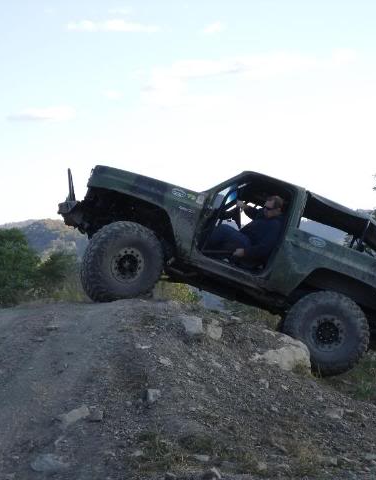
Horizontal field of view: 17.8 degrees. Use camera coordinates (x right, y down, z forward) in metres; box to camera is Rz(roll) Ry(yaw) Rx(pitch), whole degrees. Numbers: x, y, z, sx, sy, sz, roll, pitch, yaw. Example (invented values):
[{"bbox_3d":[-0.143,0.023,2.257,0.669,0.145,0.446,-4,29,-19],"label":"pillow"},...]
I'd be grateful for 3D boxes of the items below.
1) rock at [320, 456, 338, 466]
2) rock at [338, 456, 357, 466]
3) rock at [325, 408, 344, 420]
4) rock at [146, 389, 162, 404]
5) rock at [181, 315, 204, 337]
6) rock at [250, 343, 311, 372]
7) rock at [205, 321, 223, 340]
[{"bbox_3d":[1.004,1.572,8.531,0.127,0.060,0.102,0,-1,0],"label":"rock"},{"bbox_3d":[1.132,1.572,8.531,0.127,0.060,0.102,0,-1,0],"label":"rock"},{"bbox_3d":[1.359,1.618,11.144,0.185,0.096,0.148,0,-1,0],"label":"rock"},{"bbox_3d":[-0.294,1.372,10.534,0.140,0.129,0.112,0,-1,0],"label":"rock"},{"bbox_3d":[0.049,0.936,13.163,0.262,0.219,0.209,0,-1,0],"label":"rock"},{"bbox_3d":[1.044,1.326,13.561,0.669,0.281,0.535,0,-1,0],"label":"rock"},{"bbox_3d":[0.277,0.983,13.047,0.195,0.201,0.156,0,-1,0],"label":"rock"}]

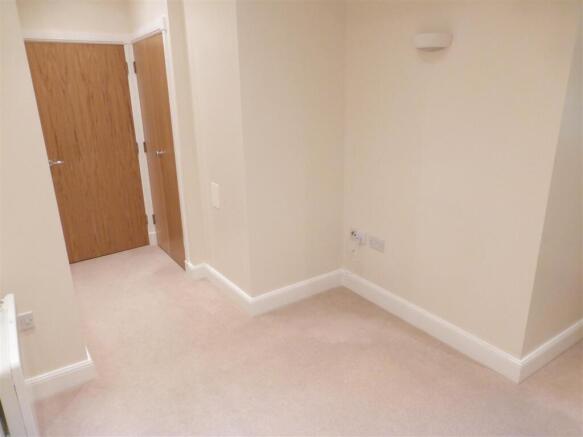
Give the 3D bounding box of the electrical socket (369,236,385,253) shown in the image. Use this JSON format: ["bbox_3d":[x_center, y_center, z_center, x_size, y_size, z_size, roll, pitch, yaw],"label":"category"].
[{"bbox_3d":[0.613,0.188,2.893,0.018,0.086,0.146,-12,20,-32],"label":"electrical socket"}]

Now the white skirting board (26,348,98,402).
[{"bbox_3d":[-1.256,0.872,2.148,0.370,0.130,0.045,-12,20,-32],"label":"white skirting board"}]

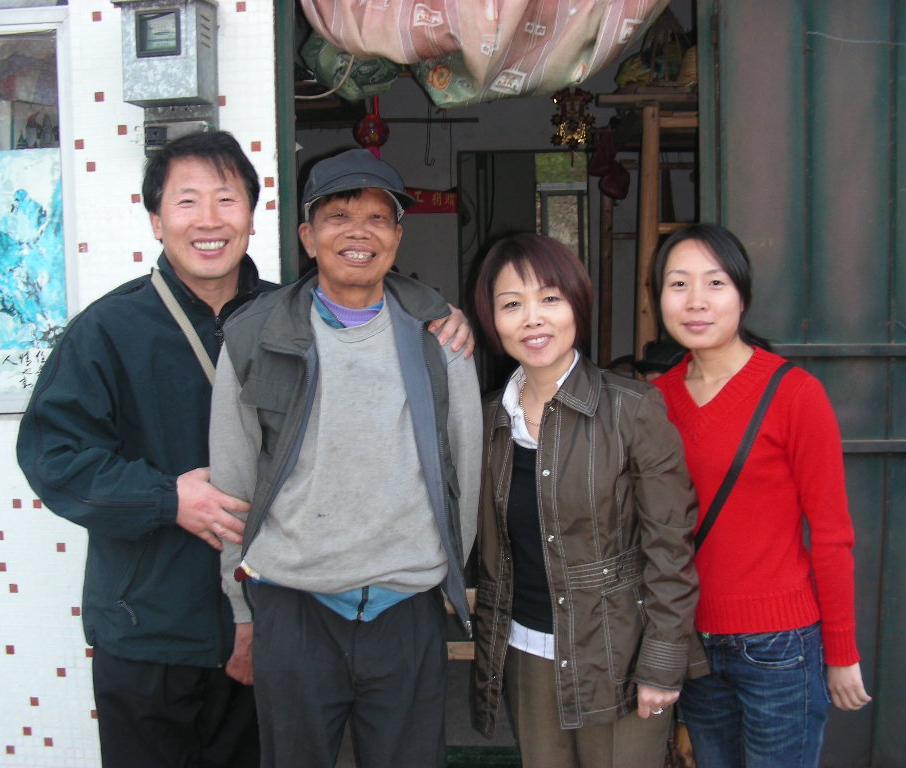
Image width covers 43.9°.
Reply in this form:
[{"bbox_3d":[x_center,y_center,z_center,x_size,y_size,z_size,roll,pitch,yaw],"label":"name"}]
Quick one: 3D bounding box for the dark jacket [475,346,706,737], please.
[{"bbox_3d":[0.228,0.275,1.990,0.460,0.640,0.270,1,5,21],"label":"dark jacket"}]

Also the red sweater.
[{"bbox_3d":[0.535,0.219,2.050,0.440,0.570,0.260,1,5,22],"label":"red sweater"}]

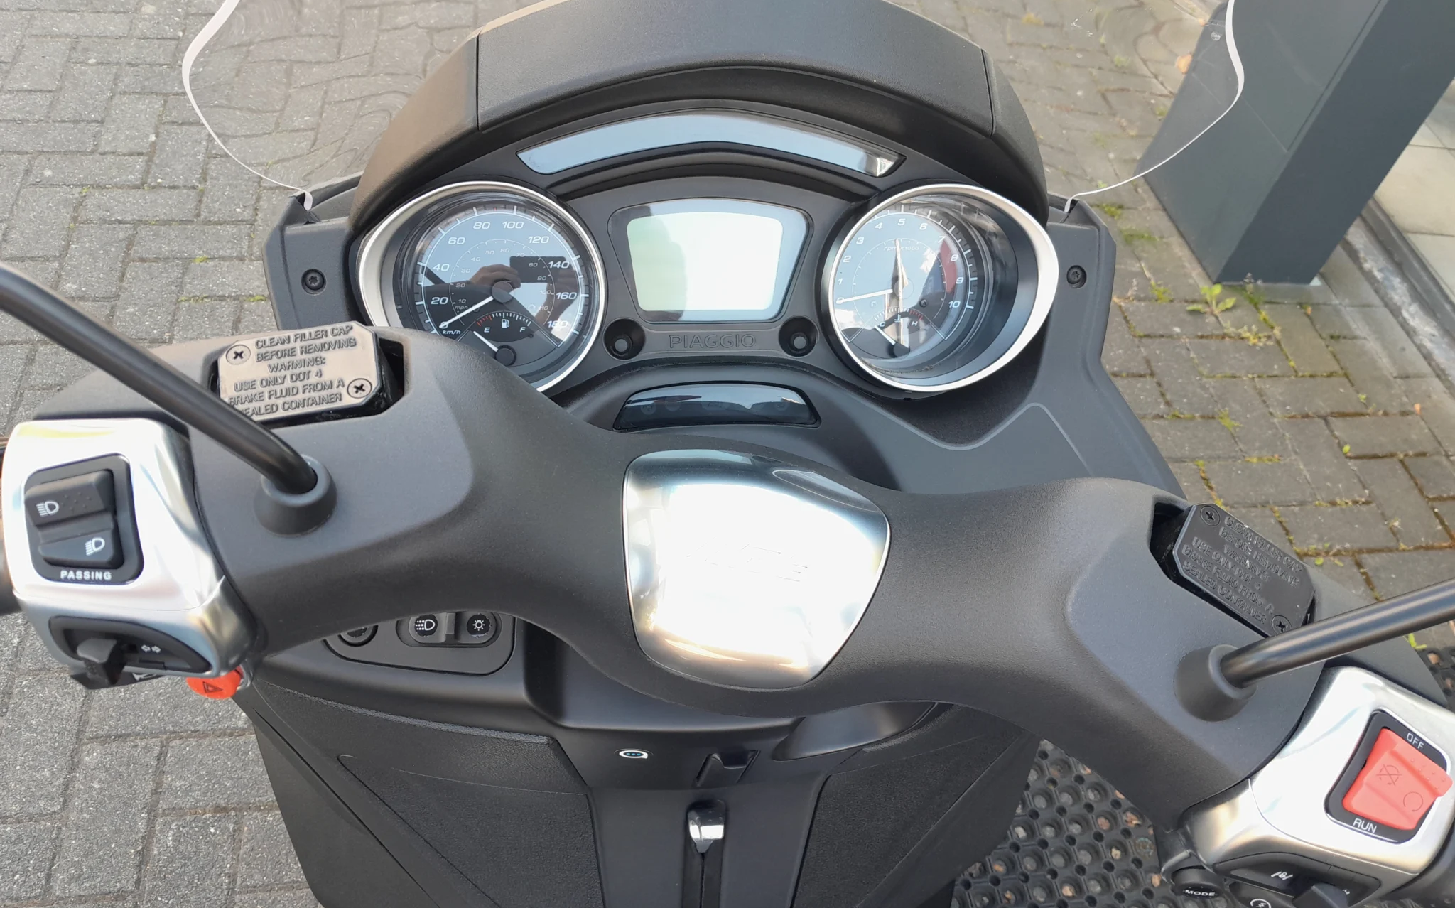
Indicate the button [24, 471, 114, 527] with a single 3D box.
[{"bbox_3d":[-0.216,0.015,0.360,0.025,0.008,0.014,-13,86,-15],"label":"button"}]

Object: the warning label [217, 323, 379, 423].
[{"bbox_3d":[-0.156,-0.028,0.401,0.055,0.006,0.037,-11,60,-9],"label":"warning label"}]

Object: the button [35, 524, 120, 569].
[{"bbox_3d":[-0.213,0.031,0.359,0.024,0.007,0.011,-13,86,-15],"label":"button"}]

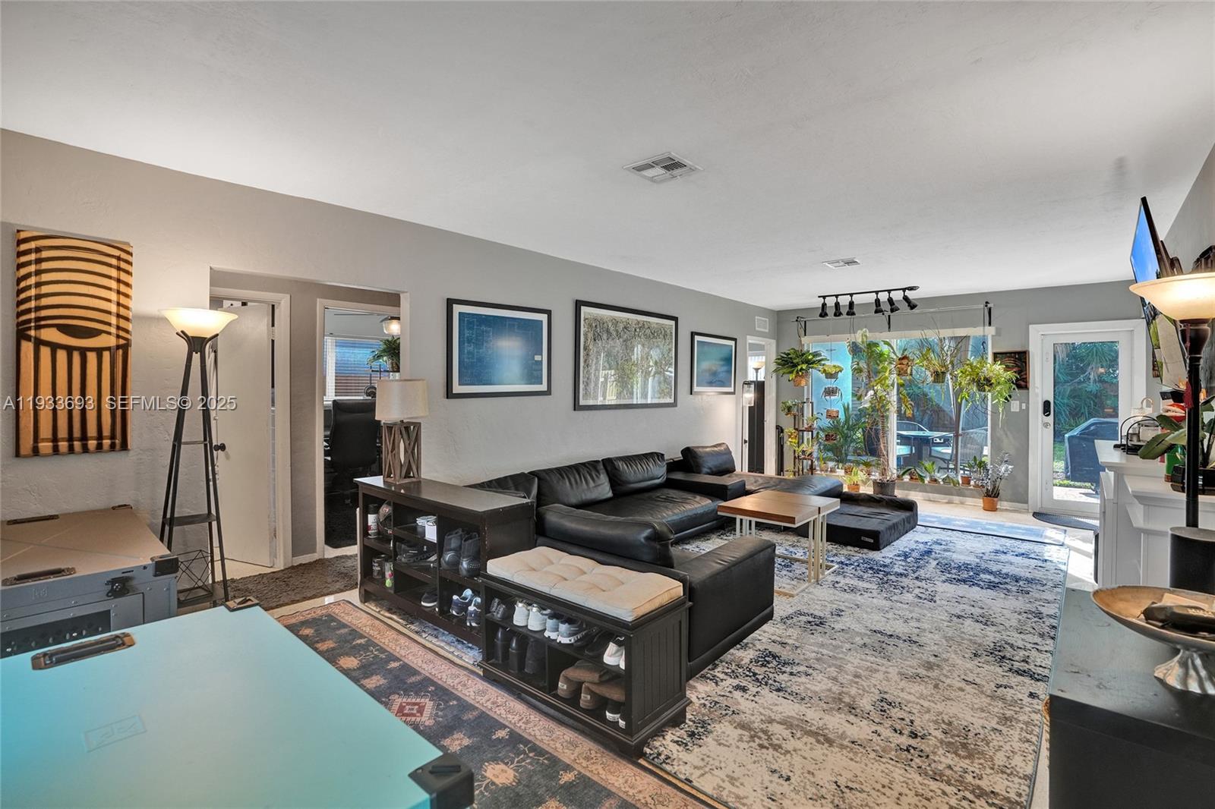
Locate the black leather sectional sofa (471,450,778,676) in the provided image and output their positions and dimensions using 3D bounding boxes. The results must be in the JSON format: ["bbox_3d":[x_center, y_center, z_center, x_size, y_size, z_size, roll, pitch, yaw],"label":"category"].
[{"bbox_3d":[0.475,0.868,4.163,2.078,0.760,2.730,1,2,42],"label":"black leather sectional sofa"}]

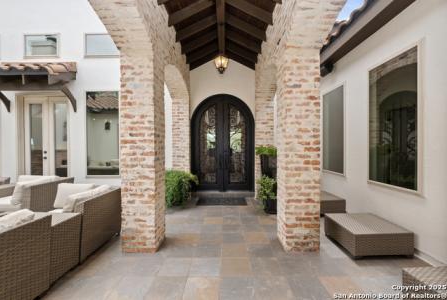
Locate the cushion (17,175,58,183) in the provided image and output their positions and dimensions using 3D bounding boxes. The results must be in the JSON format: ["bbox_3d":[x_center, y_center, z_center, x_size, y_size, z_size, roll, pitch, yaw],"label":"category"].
[{"bbox_3d":[-3.180,0.620,3.190,0.630,0.380,0.190,0,1,0],"label":"cushion"}]

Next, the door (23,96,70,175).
[{"bbox_3d":[-4.540,-0.180,4.860,1.240,2.420,0.120,0,1,0],"label":"door"}]

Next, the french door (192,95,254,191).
[{"bbox_3d":[-0.010,-0.180,4.840,1.630,2.480,0.120,0,1,0],"label":"french door"}]

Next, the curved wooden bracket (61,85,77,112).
[{"bbox_3d":[-3.720,-1.220,4.490,0.070,0.560,0.430,0,1,0],"label":"curved wooden bracket"}]

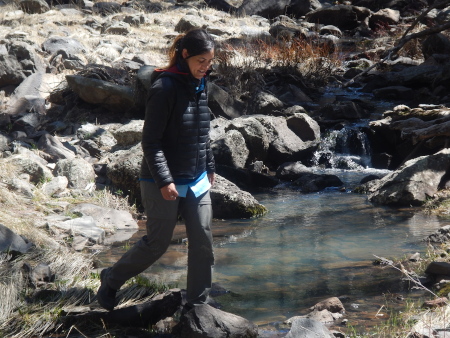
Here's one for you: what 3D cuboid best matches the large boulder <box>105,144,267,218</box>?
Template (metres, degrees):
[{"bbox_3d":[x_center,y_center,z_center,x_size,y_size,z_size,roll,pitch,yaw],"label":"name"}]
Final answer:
[{"bbox_3d":[-0.324,0.103,12.487,1.329,0.547,0.840,0,9,-1],"label":"large boulder"}]

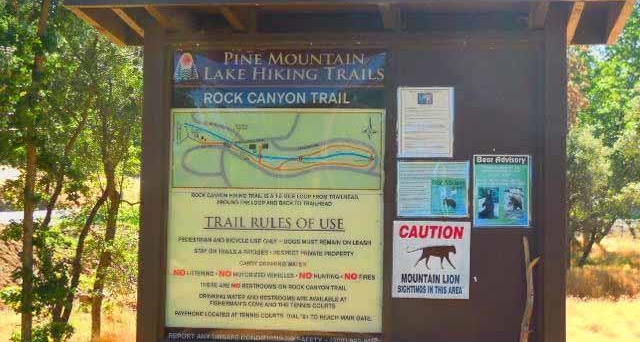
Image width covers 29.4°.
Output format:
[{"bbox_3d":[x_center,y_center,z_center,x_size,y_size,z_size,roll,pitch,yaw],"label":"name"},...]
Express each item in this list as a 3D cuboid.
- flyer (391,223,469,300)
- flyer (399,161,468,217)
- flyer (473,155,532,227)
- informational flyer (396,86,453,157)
[{"bbox_3d":[0.445,0.356,4.868,0.307,0.306,0.010,0,-3,9],"label":"flyer"},{"bbox_3d":[0.454,0.073,4.882,0.285,0.223,0.010,0,-3,9],"label":"flyer"},{"bbox_3d":[0.724,0.081,4.839,0.223,0.285,0.010,0,-3,9],"label":"flyer"},{"bbox_3d":[0.424,-0.194,4.902,0.225,0.280,0.010,0,-3,9],"label":"informational flyer"}]

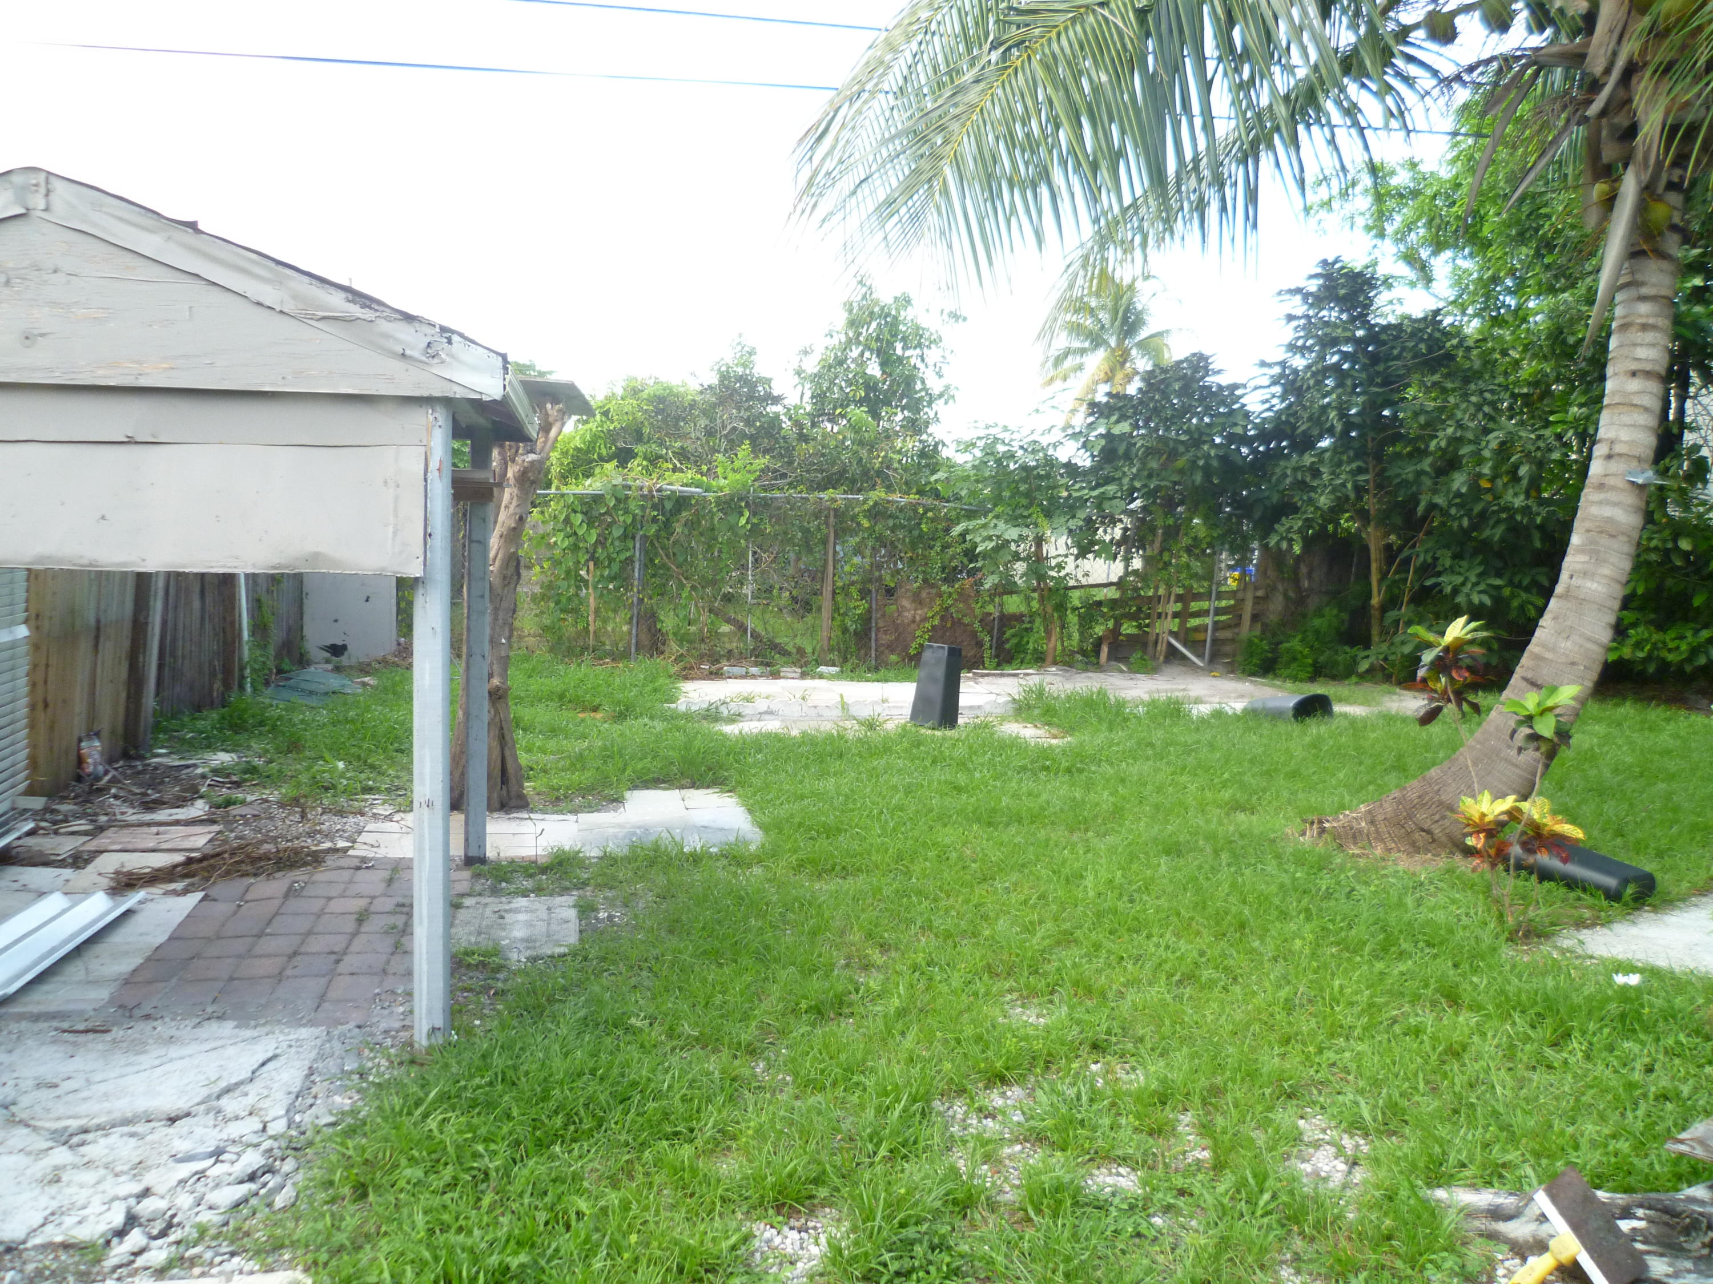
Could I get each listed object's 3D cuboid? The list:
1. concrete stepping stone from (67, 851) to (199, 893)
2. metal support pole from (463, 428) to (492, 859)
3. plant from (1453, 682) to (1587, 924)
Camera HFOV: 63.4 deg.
[{"bbox_3d":[-2.995,0.979,5.740,0.400,0.050,0.600,0,6,-14],"label":"concrete stepping stone"},{"bbox_3d":[-1.625,0.030,5.941,0.090,1.889,0.090,1,6,-12],"label":"metal support pole"},{"bbox_3d":[2.712,0.658,5.591,0.470,1.006,0.430,5,7,26],"label":"plant"}]

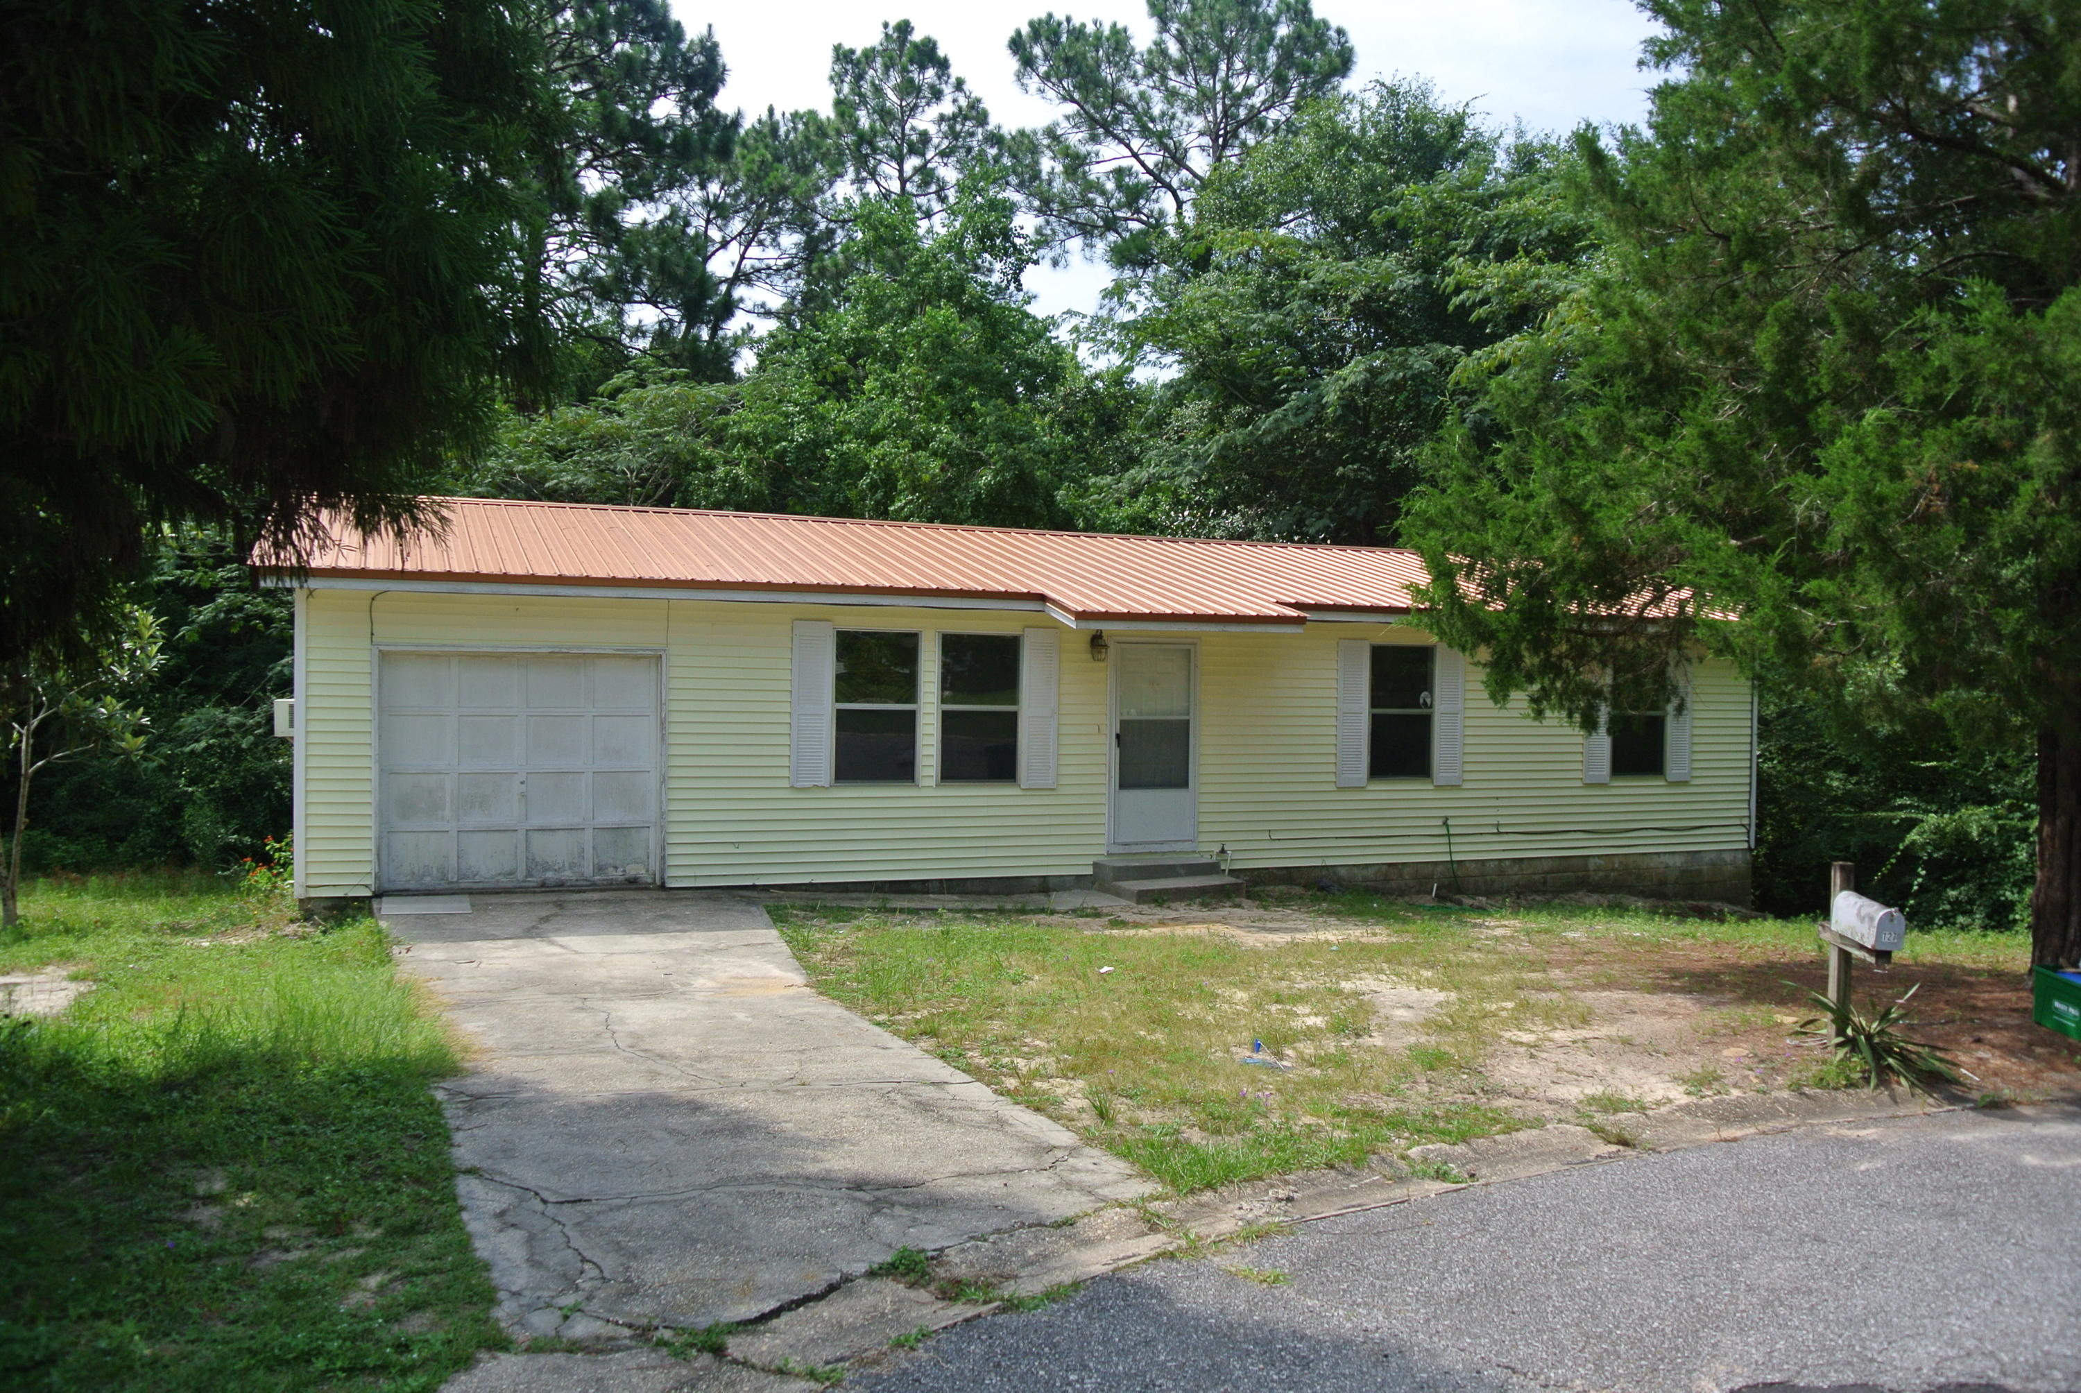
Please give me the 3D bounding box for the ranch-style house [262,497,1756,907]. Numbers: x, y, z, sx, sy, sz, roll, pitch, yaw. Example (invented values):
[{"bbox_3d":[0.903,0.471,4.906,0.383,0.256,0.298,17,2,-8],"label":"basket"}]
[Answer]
[{"bbox_3d":[-0.019,0.144,19.049,16.900,4.450,8.400,1,0,-23],"label":"ranch-style house"}]

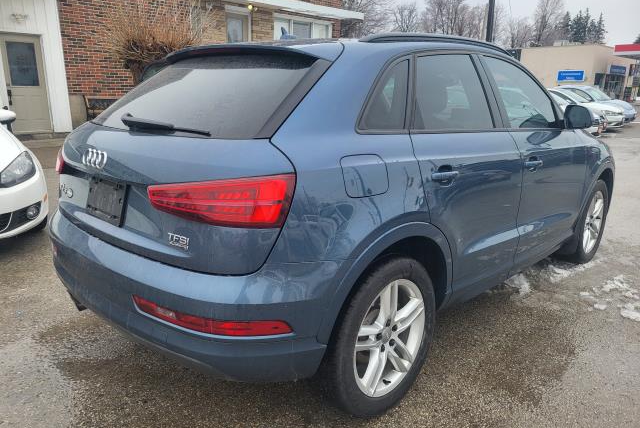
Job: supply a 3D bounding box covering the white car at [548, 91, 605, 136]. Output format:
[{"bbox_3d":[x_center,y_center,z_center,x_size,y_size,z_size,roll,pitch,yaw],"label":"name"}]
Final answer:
[{"bbox_3d":[6.761,-3.353,15.762,1.800,1.470,4.500,-8,16,-31],"label":"white car"}]

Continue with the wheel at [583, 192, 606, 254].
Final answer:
[{"bbox_3d":[2.067,0.053,3.778,0.180,0.480,0.480,13,19,43],"label":"wheel"}]

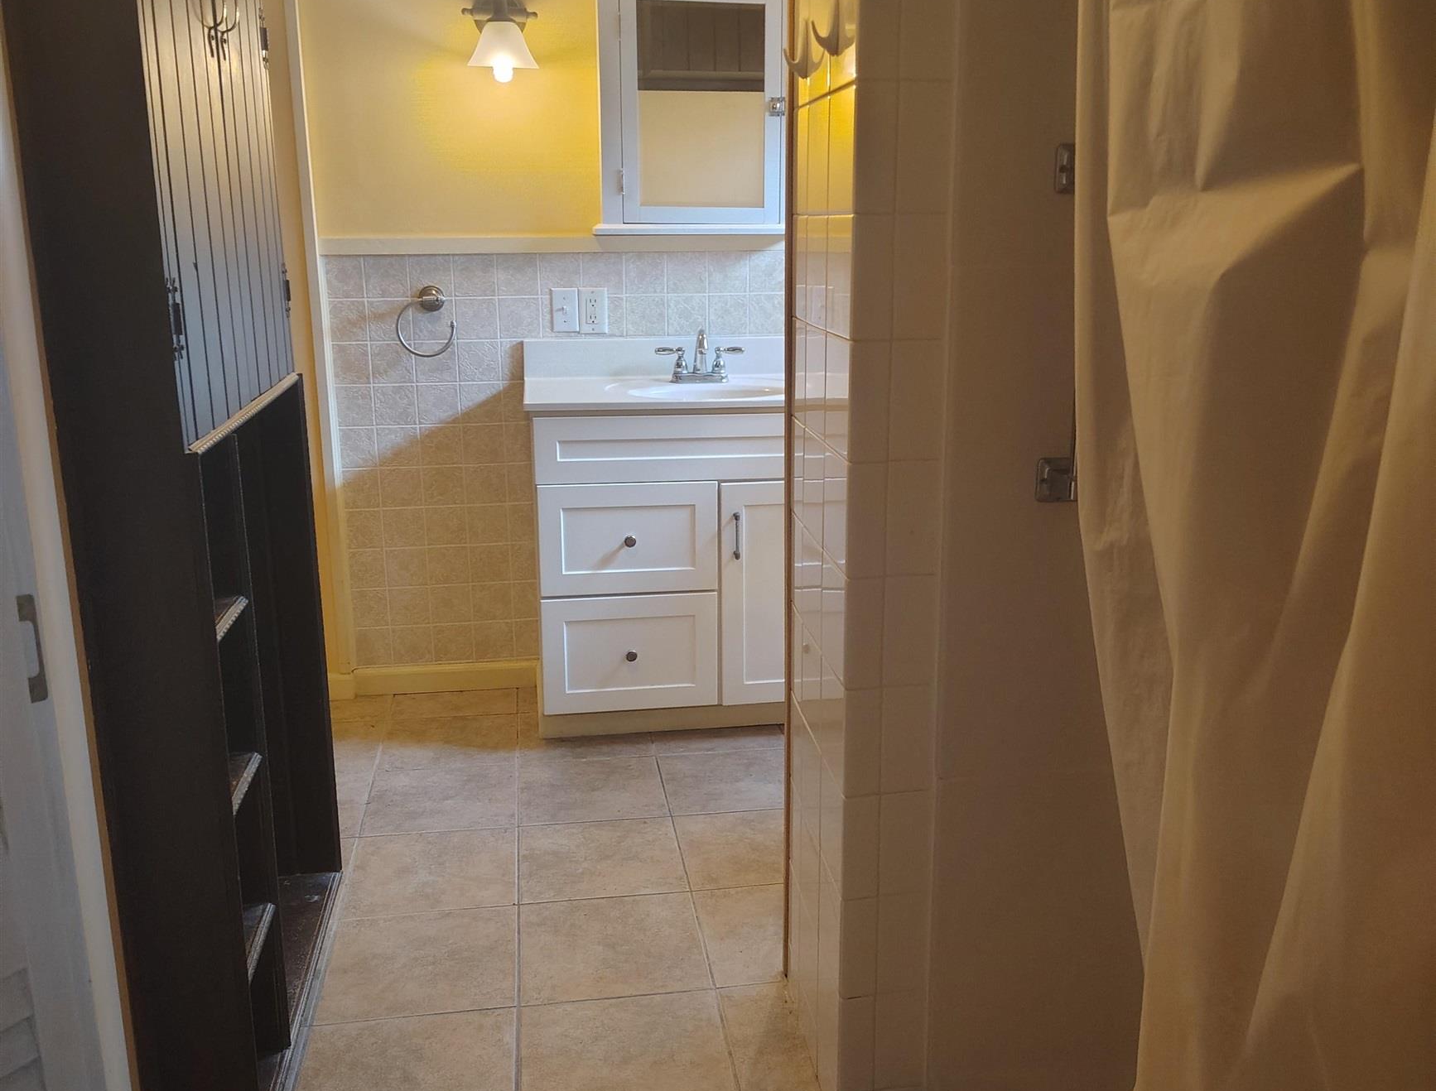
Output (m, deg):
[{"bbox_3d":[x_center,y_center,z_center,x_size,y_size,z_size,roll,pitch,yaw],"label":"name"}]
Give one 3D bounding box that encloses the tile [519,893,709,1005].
[{"bbox_3d":[-0.197,0.738,2.430,0.331,0.010,0.331,-3,15,-8],"label":"tile"}]

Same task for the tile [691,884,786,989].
[{"bbox_3d":[0.138,0.716,2.453,0.330,0.010,0.330,-3,15,-8],"label":"tile"}]

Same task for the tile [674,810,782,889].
[{"bbox_3d":[0.090,0.639,2.800,0.331,0.010,0.331,-3,15,-8],"label":"tile"}]

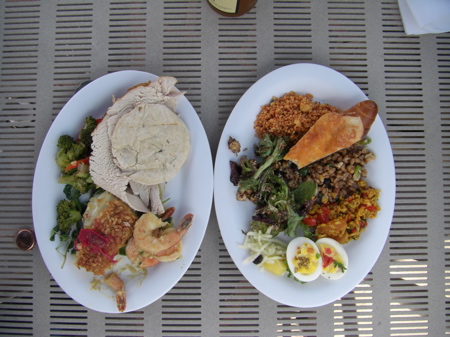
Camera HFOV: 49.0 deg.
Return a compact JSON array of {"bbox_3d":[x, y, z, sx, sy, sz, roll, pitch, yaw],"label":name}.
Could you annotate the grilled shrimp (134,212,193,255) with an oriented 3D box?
[{"bbox_3d":[-0.075,0.079,0.600,0.071,0.022,0.049,2,87,1],"label":"grilled shrimp"}]

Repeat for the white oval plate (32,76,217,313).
[{"bbox_3d":[-0.127,0.028,0.626,0.225,0.026,0.303,7,87,1],"label":"white oval plate"}]

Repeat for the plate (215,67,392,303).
[{"bbox_3d":[0.098,0.019,0.622,0.224,0.026,0.302,1,87,1],"label":"plate"}]

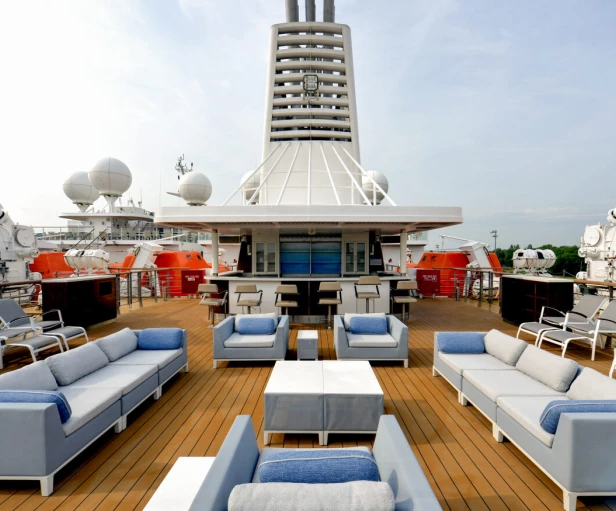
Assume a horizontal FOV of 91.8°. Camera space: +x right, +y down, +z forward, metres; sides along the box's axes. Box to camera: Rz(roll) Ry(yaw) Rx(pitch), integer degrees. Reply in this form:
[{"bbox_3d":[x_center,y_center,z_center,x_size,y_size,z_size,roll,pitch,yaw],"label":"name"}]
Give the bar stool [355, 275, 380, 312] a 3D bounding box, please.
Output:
[{"bbox_3d":[1.370,1.063,6.850,0.540,1.205,0.540,0,0,1],"label":"bar stool"}]

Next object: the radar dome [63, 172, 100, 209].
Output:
[{"bbox_3d":[-26.740,-8.000,35.400,3.650,3.750,3.650,0,0,1],"label":"radar dome"}]

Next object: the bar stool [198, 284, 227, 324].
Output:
[{"bbox_3d":[-2.200,1.159,6.950,0.540,1.015,0.540,0,0,6],"label":"bar stool"}]

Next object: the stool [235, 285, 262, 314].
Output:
[{"bbox_3d":[-1.340,1.161,6.900,0.540,1.010,0.540,0,0,4],"label":"stool"}]

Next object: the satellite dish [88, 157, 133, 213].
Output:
[{"bbox_3d":[-18.500,-6.600,28.000,3.500,5.200,3.500,0,0,0],"label":"satellite dish"}]

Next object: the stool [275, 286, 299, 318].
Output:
[{"bbox_3d":[-0.465,1.133,6.680,0.520,0.980,0.530,0,0,1],"label":"stool"}]

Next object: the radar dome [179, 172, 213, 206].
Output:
[{"bbox_3d":[-13.250,-7.800,35.400,3.650,3.750,3.650,0,0,0],"label":"radar dome"}]

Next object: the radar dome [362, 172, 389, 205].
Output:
[{"bbox_3d":[6.880,-6.950,31.000,3.050,3.700,3.050,0,0,0],"label":"radar dome"}]

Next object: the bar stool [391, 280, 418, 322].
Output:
[{"bbox_3d":[2.170,1.093,6.680,0.530,1.060,0.530,0,0,-5],"label":"bar stool"}]

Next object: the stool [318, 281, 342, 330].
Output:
[{"bbox_3d":[0.500,1.131,6.830,0.540,1.070,0.540,0,0,1],"label":"stool"}]

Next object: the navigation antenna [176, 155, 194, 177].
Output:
[{"bbox_3d":[-18.900,-13.700,46.000,2.800,3.800,2.000,0,0,1],"label":"navigation antenna"}]

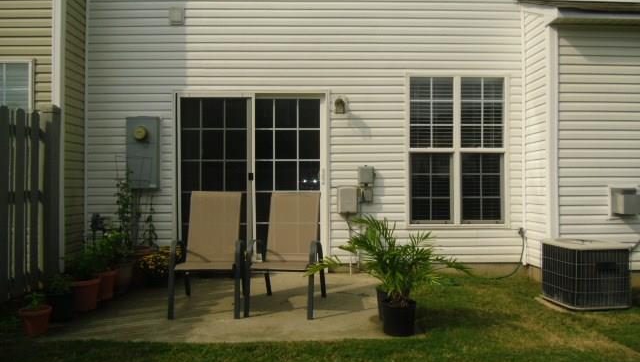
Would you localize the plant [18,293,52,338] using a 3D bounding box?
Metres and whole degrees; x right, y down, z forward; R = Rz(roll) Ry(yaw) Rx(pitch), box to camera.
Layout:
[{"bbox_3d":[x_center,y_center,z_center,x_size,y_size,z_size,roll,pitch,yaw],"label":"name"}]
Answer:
[{"bbox_3d":[-2.120,0.980,3.720,0.260,0.310,0.260,0,-1,-1],"label":"plant"}]

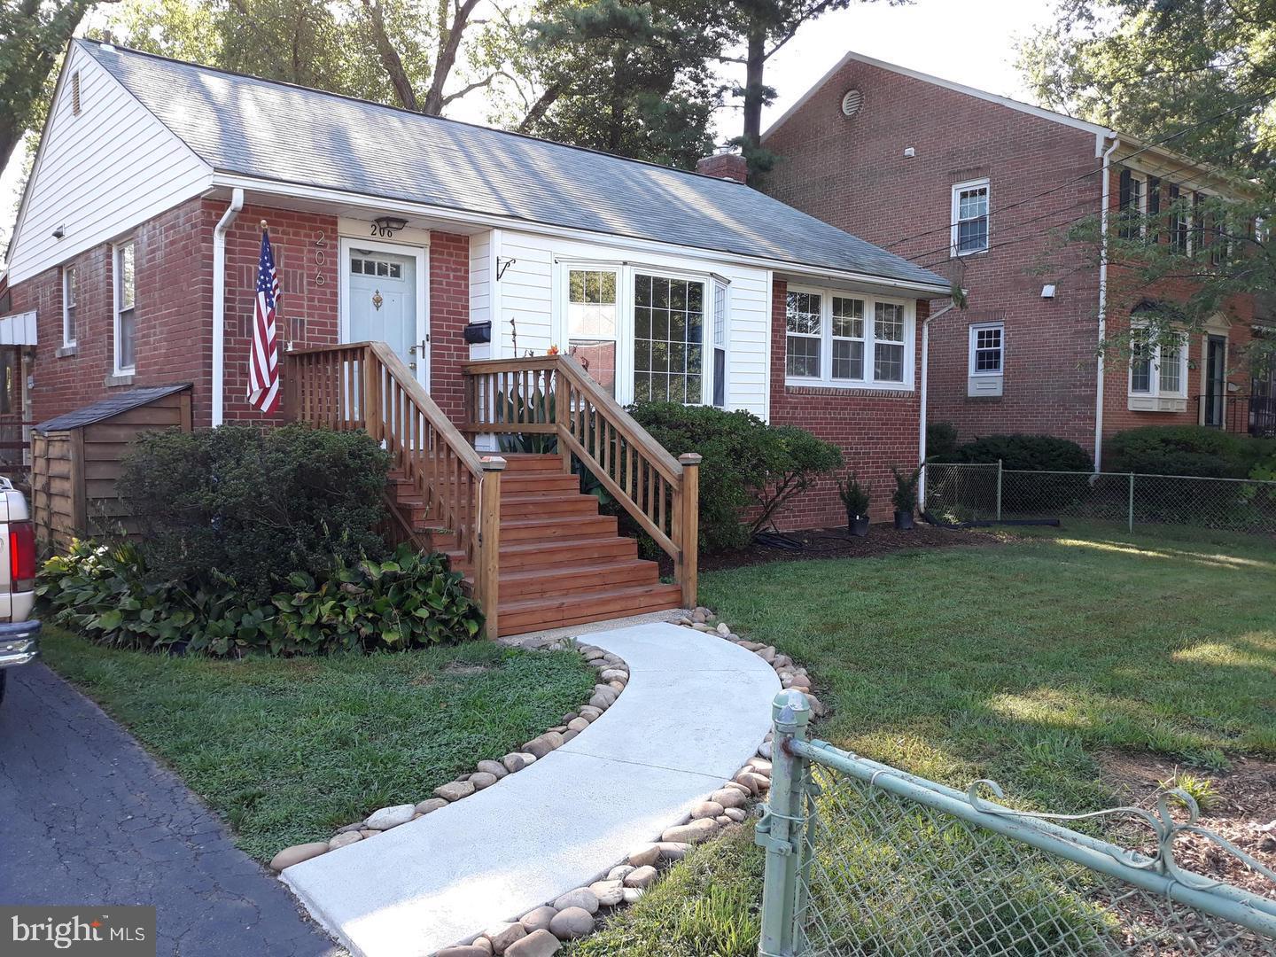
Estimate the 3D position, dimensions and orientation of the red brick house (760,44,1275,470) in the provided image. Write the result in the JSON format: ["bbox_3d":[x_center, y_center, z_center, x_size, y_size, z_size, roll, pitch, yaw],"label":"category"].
[{"bbox_3d":[7.676,-5.021,26.094,7.700,9.550,12.400,-2,4,-40],"label":"red brick house"}]

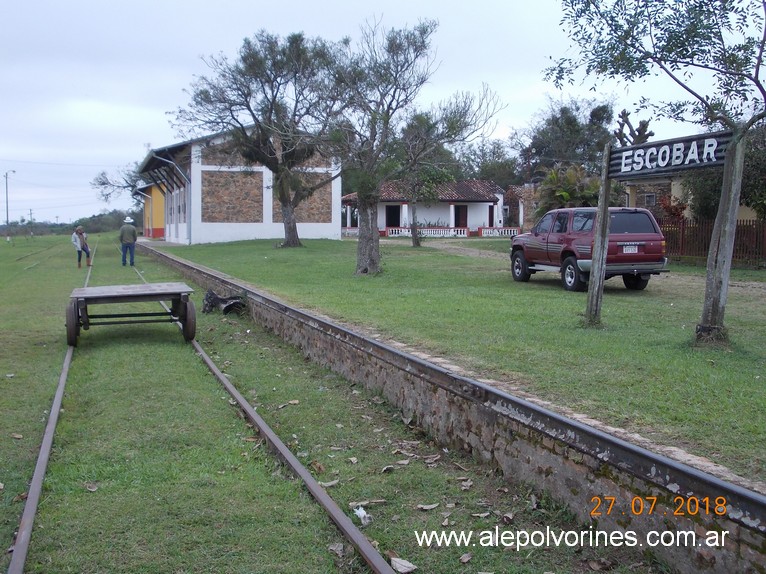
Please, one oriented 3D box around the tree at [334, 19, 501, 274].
[{"bbox_3d":[0.893,-3.623,24.624,4.246,6.554,4.000,0,4,0],"label":"tree"}]

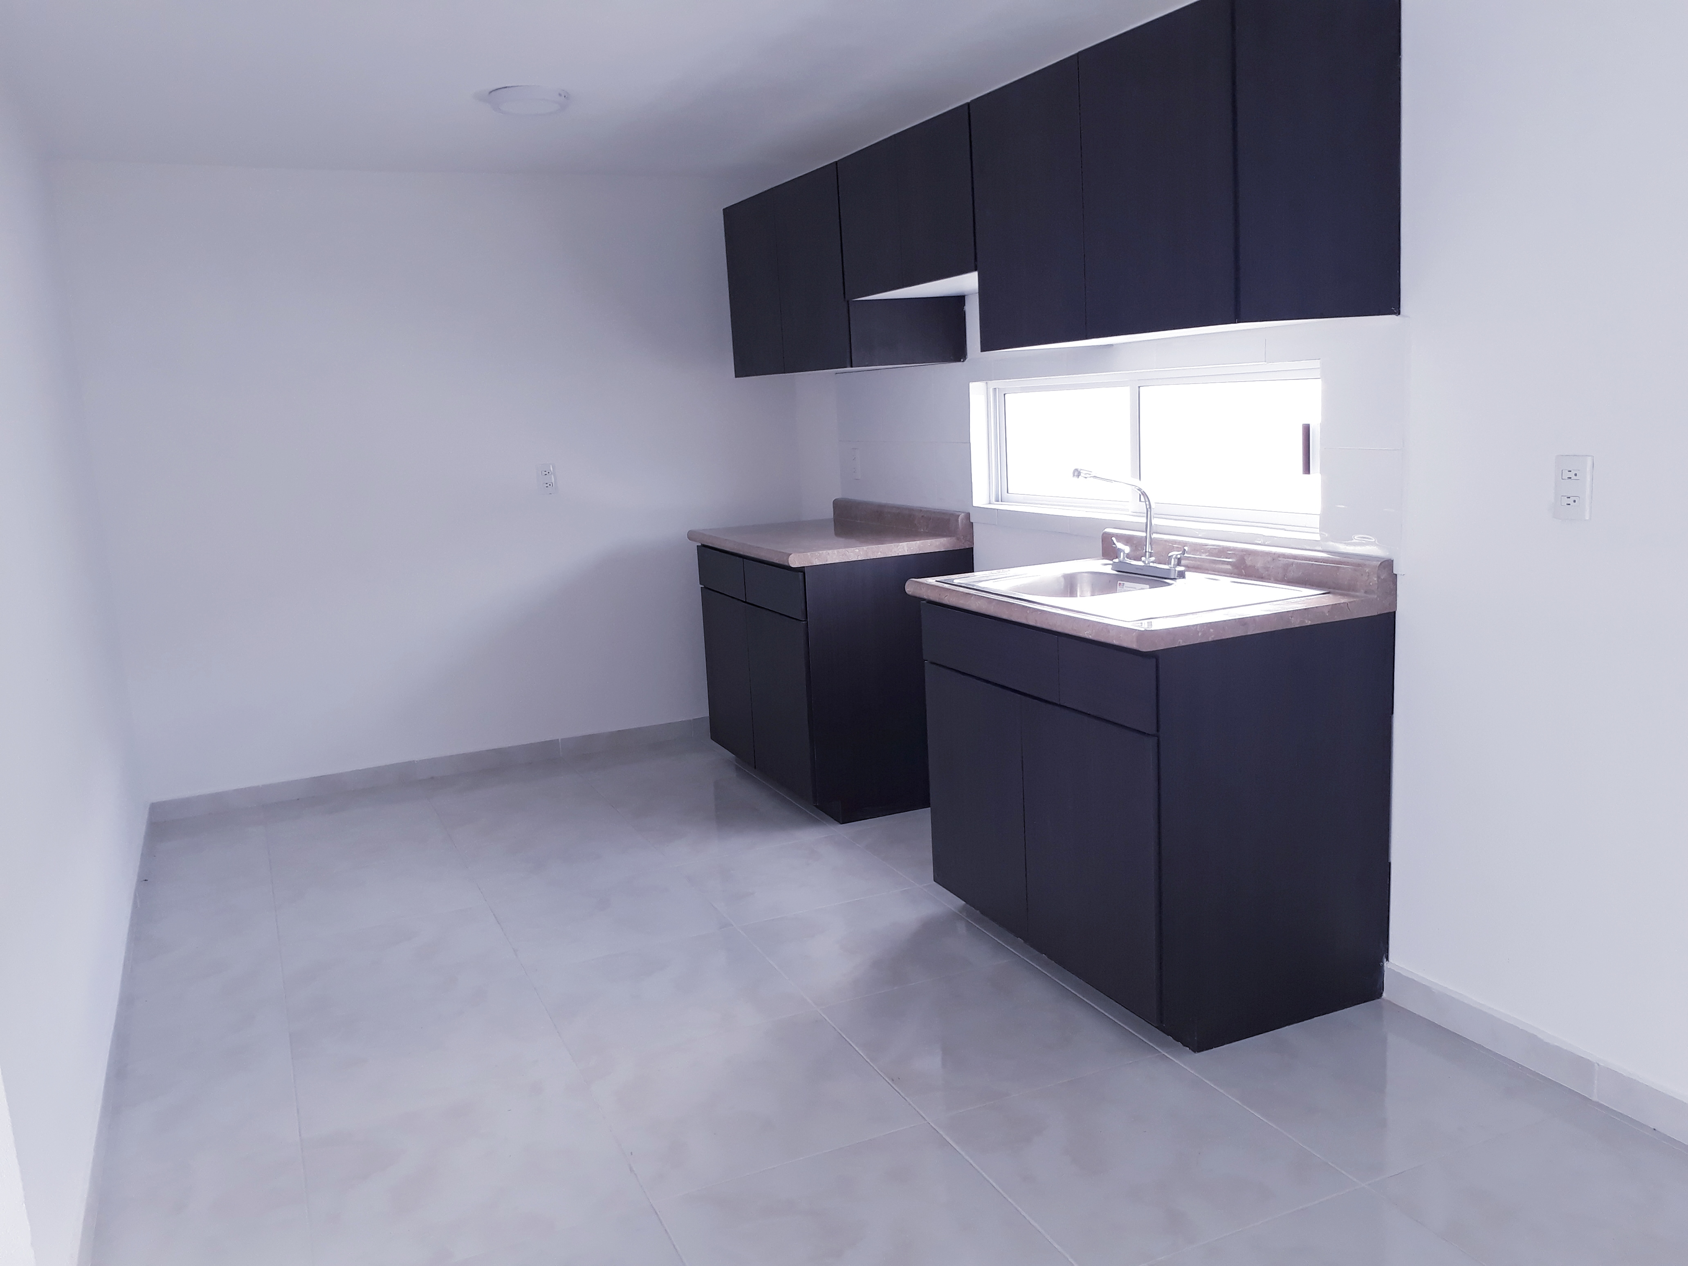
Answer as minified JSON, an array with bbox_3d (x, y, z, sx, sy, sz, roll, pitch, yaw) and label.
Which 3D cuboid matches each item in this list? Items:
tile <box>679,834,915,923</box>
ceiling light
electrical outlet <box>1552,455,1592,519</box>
[{"bbox_3d":[-0.153,0.726,3.931,0.561,0.010,0.547,-8,12,-24],"label":"tile"},{"bbox_3d":[-0.862,-1.466,3.637,0.230,0.040,0.230,-8,12,-24],"label":"ceiling light"},{"bbox_3d":[1.334,-0.265,2.406,0.011,0.114,0.075,-8,12,-24],"label":"electrical outlet"}]

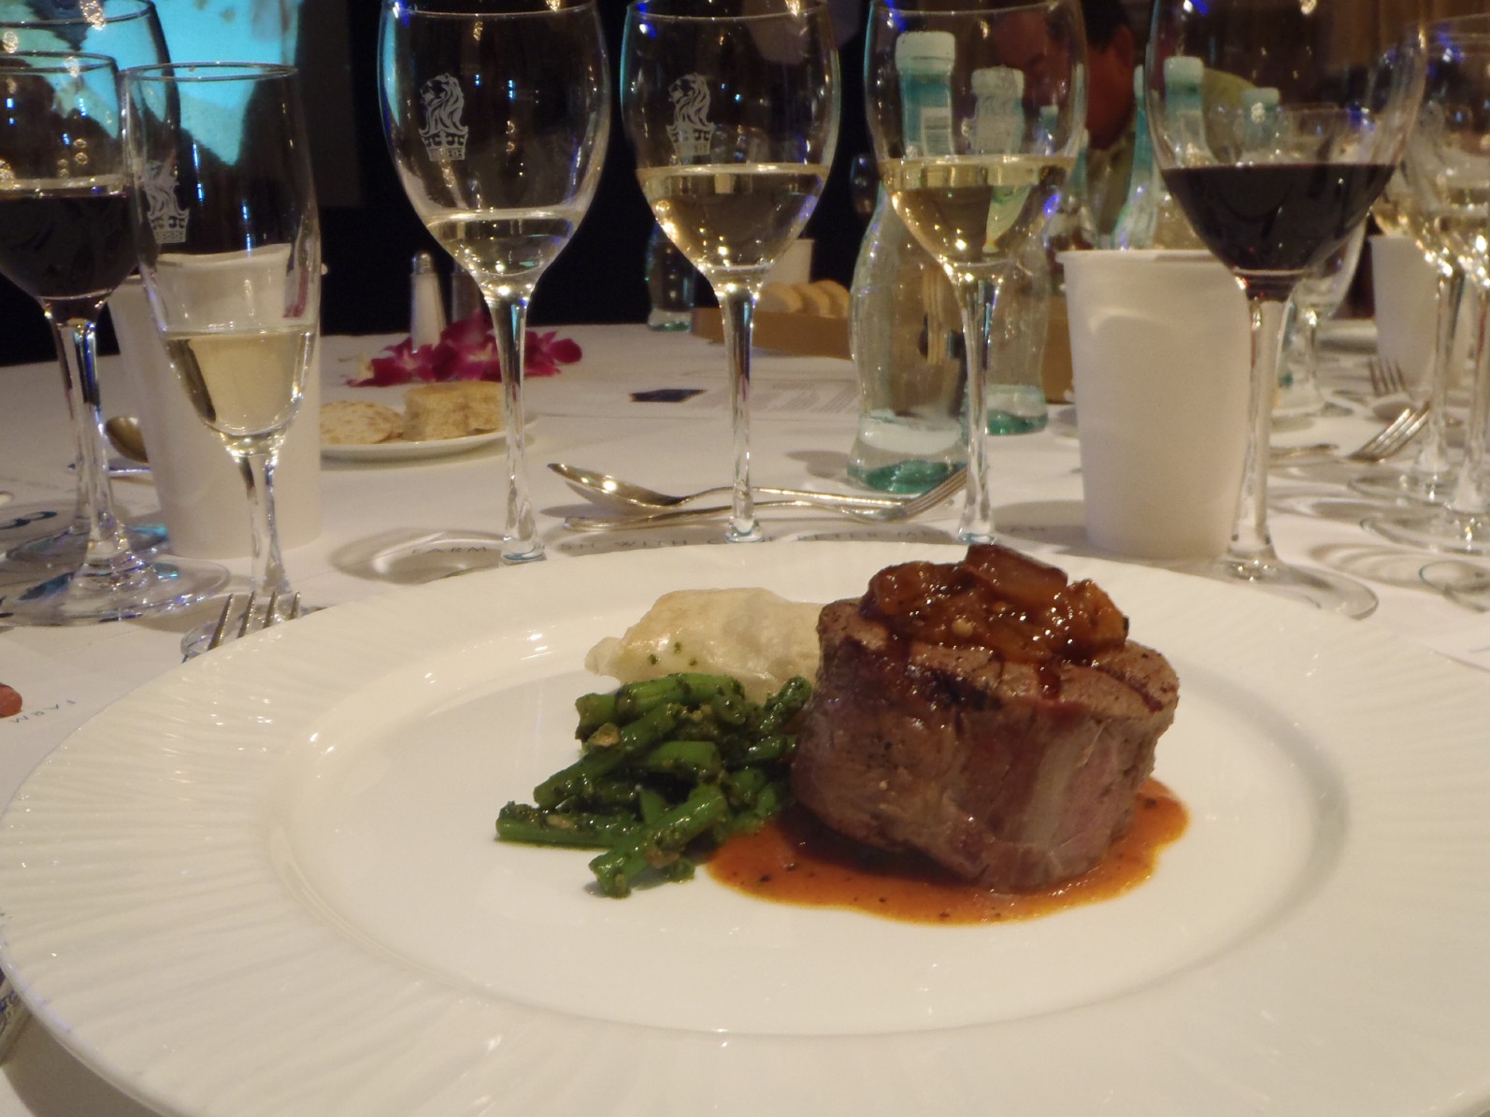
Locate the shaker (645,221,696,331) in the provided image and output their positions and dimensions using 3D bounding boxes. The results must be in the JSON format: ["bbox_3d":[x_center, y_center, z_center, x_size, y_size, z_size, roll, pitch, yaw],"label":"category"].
[{"bbox_3d":[-0.112,-0.448,1.746,0.065,0.224,0.065,-2,15,0],"label":"shaker"}]

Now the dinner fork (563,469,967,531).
[{"bbox_3d":[0.012,-0.029,0.564,0.194,0.021,0.026,-2,15,0],"label":"dinner fork"}]

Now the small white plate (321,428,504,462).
[{"bbox_3d":[-0.220,-0.078,0.777,0.171,0.018,0.171,-2,15,0],"label":"small white plate"}]

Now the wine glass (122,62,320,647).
[{"bbox_3d":[-0.167,-0.064,0.399,0.062,0.183,0.062,-2,15,0],"label":"wine glass"}]

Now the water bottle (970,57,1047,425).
[{"bbox_3d":[0.169,-0.197,0.783,0.065,0.224,0.065,-2,15,0],"label":"water bottle"}]

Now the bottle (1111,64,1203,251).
[{"bbox_3d":[0.277,-0.213,0.831,0.065,0.224,0.065,-2,15,0],"label":"bottle"}]

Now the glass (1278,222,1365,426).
[{"bbox_3d":[0.390,-0.198,0.809,0.085,0.200,0.085,-2,15,0],"label":"glass"}]

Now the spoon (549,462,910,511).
[{"bbox_3d":[-0.008,-0.034,0.584,0.180,0.022,0.040,-1,15,1],"label":"spoon"}]

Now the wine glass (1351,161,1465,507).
[{"bbox_3d":[0.331,-0.134,0.563,0.088,0.208,0.088,-2,15,0],"label":"wine glass"}]

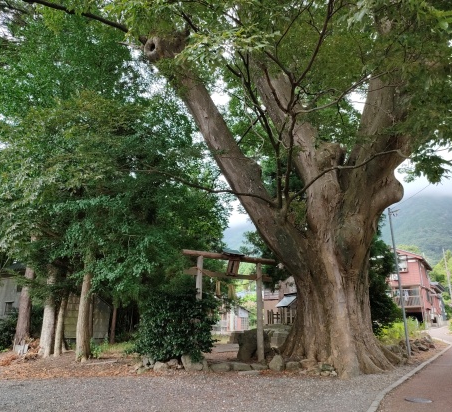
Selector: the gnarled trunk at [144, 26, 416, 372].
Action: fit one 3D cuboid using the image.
[{"bbox_3d":[1.587,-0.530,14.458,8.800,11.300,4.800,0,-14,0],"label":"gnarled trunk"}]

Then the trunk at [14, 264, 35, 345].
[{"bbox_3d":[-7.638,3.820,16.362,0.500,3.009,0.500,0,-14,0],"label":"trunk"}]

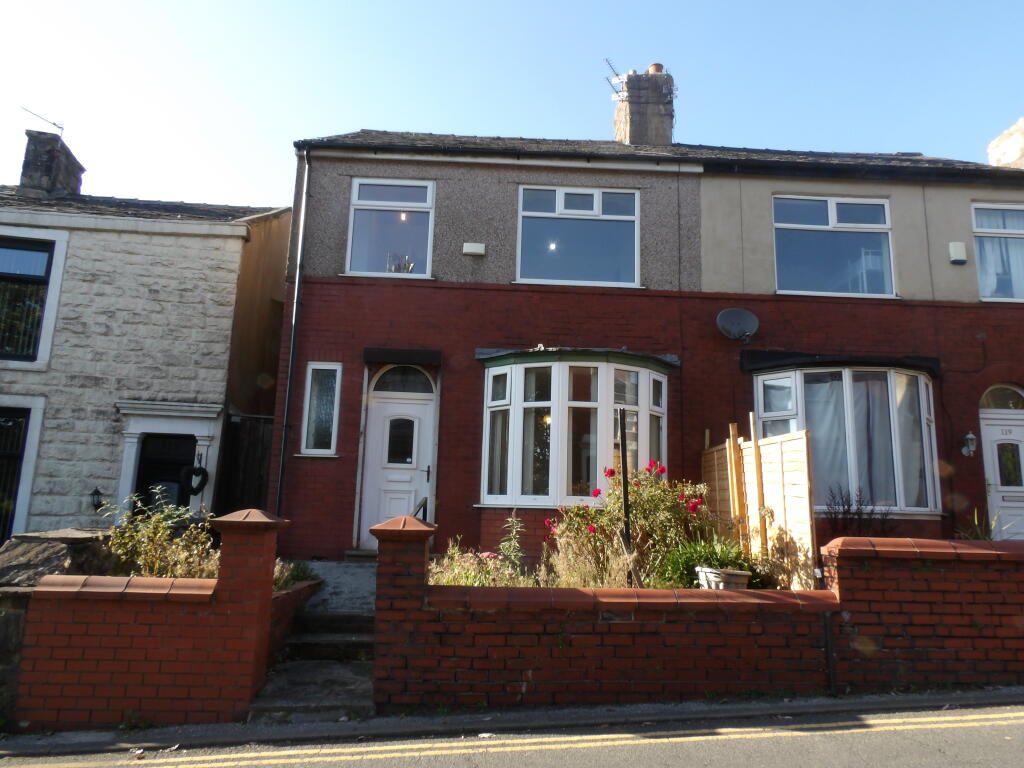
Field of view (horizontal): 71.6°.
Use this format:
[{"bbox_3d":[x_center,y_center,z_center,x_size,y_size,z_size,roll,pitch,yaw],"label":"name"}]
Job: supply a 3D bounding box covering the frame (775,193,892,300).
[{"bbox_3d":[4.494,-1.911,9.917,1.645,1.429,0.120,2,-10,-1],"label":"frame"}]

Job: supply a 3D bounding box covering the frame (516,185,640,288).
[{"bbox_3d":[0.930,-2.050,9.846,1.695,1.423,0.120,2,-10,-1],"label":"frame"}]

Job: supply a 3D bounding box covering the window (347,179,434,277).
[{"bbox_3d":[-1.637,-2.137,9.643,1.150,1.370,0.100,2,-9,-3],"label":"window"}]

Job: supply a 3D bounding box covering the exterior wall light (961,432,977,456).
[{"bbox_3d":[6.061,0.791,9.389,0.160,0.330,0.210,2,-9,-3],"label":"exterior wall light"}]

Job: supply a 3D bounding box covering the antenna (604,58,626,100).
[{"bbox_3d":[1.959,-5.704,13.357,0.360,0.520,0.820,-4,-10,27],"label":"antenna"}]

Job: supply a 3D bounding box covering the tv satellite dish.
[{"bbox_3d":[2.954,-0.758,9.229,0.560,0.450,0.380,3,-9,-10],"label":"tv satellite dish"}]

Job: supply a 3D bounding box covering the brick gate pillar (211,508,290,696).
[{"bbox_3d":[-1.963,1.611,5.231,0.478,1.352,0.460,2,-10,-1],"label":"brick gate pillar"}]

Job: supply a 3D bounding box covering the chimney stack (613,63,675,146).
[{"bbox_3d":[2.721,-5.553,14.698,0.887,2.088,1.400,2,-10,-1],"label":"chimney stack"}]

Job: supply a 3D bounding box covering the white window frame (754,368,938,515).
[{"bbox_3d":[4.450,0.741,9.064,2.425,1.755,0.727,2,-10,-1],"label":"white window frame"}]

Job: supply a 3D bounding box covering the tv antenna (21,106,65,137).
[{"bbox_3d":[-8.826,-4.984,13.412,0.340,0.270,0.800,-2,-10,20],"label":"tv antenna"}]

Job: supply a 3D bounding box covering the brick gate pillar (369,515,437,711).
[{"bbox_3d":[-0.817,1.649,5.255,0.464,1.329,0.460,2,-10,-1],"label":"brick gate pillar"}]

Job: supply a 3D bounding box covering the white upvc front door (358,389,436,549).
[{"bbox_3d":[-1.476,1.120,9.311,0.955,2.023,0.100,2,-10,-1],"label":"white upvc front door"}]

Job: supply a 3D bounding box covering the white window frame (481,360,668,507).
[{"bbox_3d":[0.869,0.640,8.862,2.420,1.750,0.700,2,-9,-3],"label":"white window frame"}]

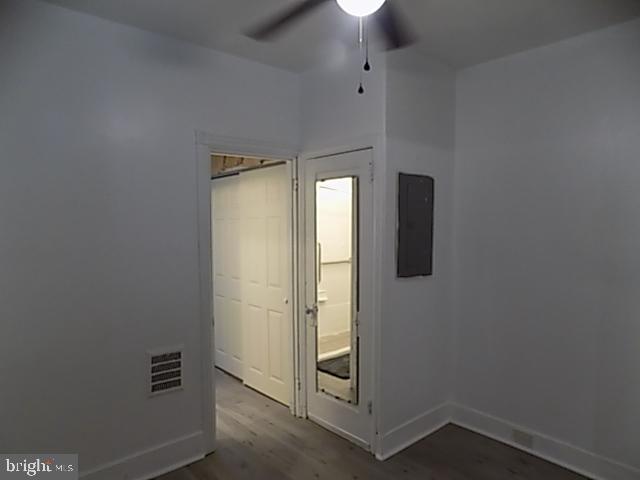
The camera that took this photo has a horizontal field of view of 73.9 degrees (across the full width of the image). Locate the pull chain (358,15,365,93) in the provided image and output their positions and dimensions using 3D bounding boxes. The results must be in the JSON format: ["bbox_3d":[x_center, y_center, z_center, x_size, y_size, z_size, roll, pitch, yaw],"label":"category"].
[{"bbox_3d":[0.139,-0.621,1.430,0.018,0.265,0.018,0,3,6],"label":"pull chain"}]

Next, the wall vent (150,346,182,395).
[{"bbox_3d":[-0.952,0.811,2.628,0.215,0.275,0.020,-3,4,-41],"label":"wall vent"}]

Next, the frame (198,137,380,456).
[{"bbox_3d":[-0.191,0.377,2.753,0.900,2.140,0.840,-3,4,-41],"label":"frame"}]

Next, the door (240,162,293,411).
[{"bbox_3d":[-0.480,0.377,3.803,0.040,2.030,0.770,-3,4,-41],"label":"door"}]

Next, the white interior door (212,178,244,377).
[{"bbox_3d":[-0.926,0.360,4.389,0.040,2.020,0.750,-3,4,-41],"label":"white interior door"}]

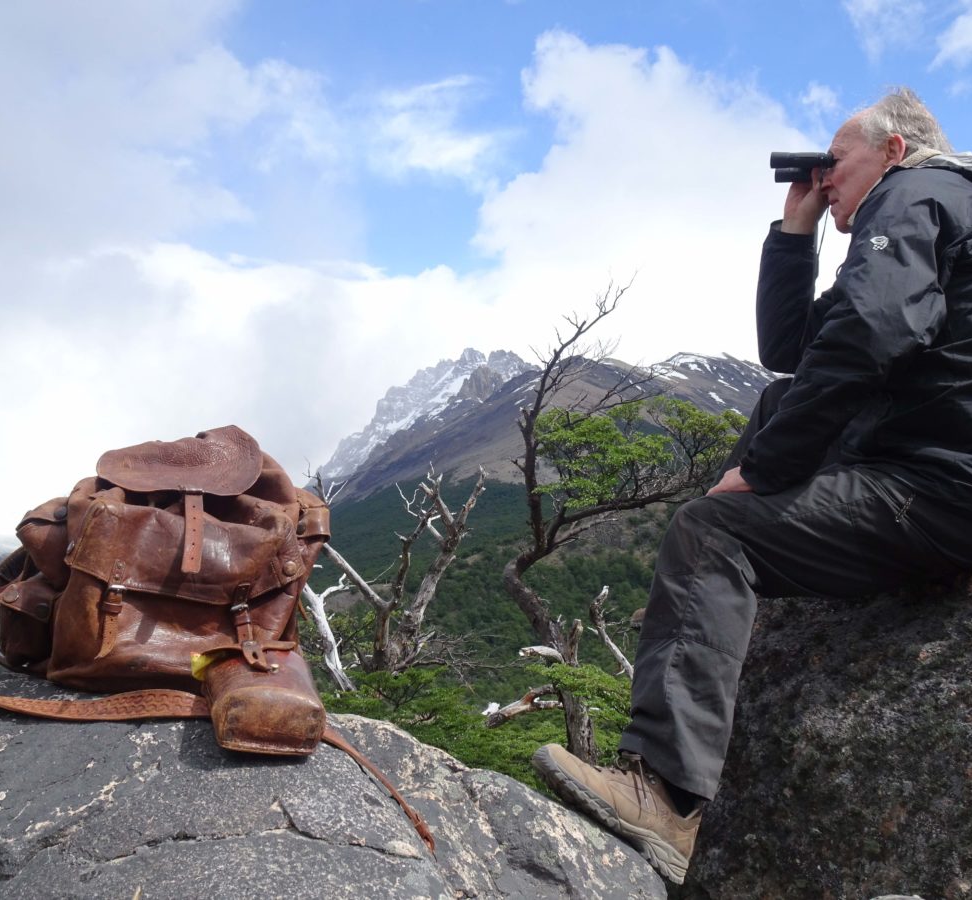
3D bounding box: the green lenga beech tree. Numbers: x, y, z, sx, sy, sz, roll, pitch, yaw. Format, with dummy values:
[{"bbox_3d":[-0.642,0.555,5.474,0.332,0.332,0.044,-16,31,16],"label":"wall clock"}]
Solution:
[{"bbox_3d":[0.779,0.497,6.000,1.440,2.864,1.300,0,-5,0],"label":"green lenga beech tree"}]

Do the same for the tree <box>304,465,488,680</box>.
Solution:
[{"bbox_3d":[-0.550,0.789,6.600,1.155,1.400,0.900,0,-5,0],"label":"tree"}]

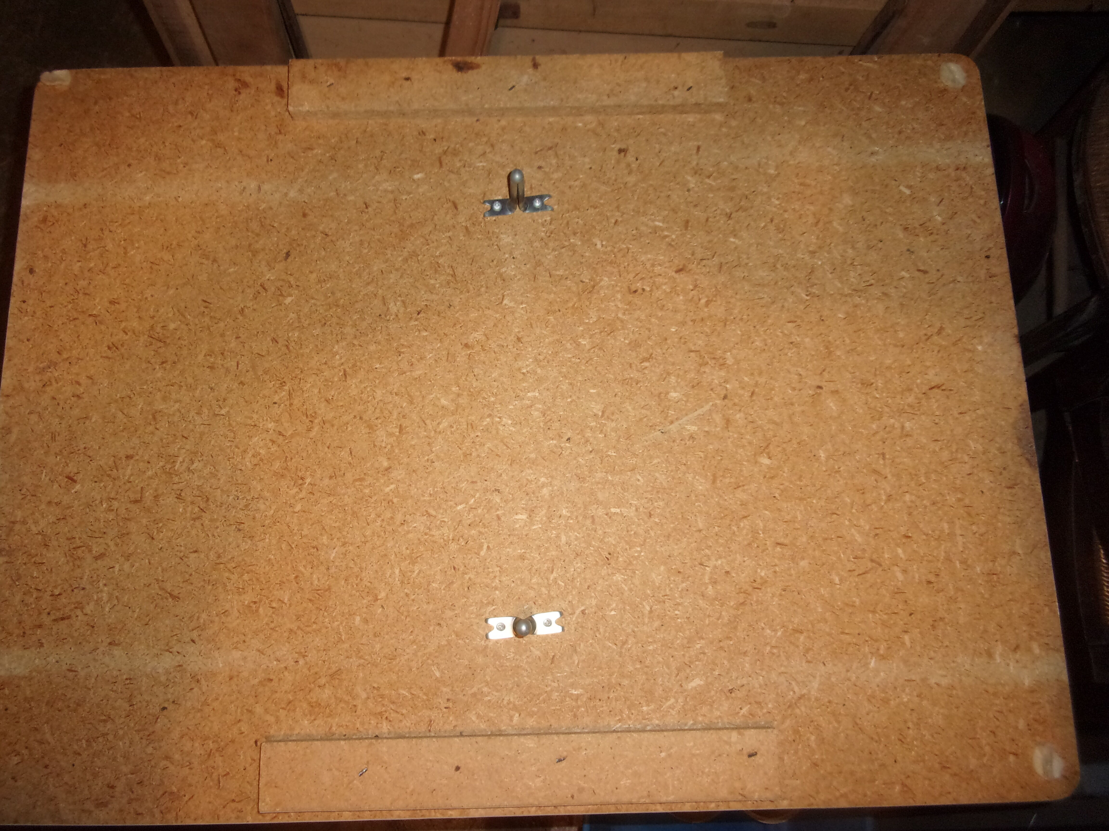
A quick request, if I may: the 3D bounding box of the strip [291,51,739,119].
[{"bbox_3d":[-0.024,-0.173,0.469,0.227,0.008,0.029,-1,77,-1],"label":"strip"}]

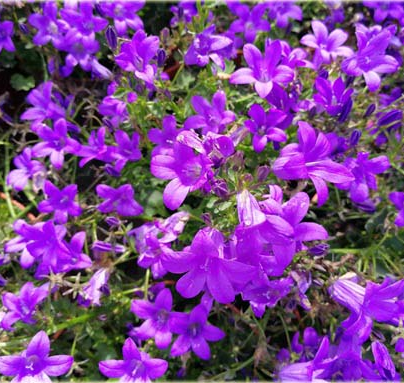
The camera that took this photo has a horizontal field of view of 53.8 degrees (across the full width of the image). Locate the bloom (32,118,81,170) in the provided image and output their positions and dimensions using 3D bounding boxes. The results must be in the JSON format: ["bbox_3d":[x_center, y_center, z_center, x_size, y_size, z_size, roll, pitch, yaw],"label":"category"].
[{"bbox_3d":[-0.102,-0.033,0.280,0.034,0.021,0.035,0,71,-9],"label":"bloom"}]

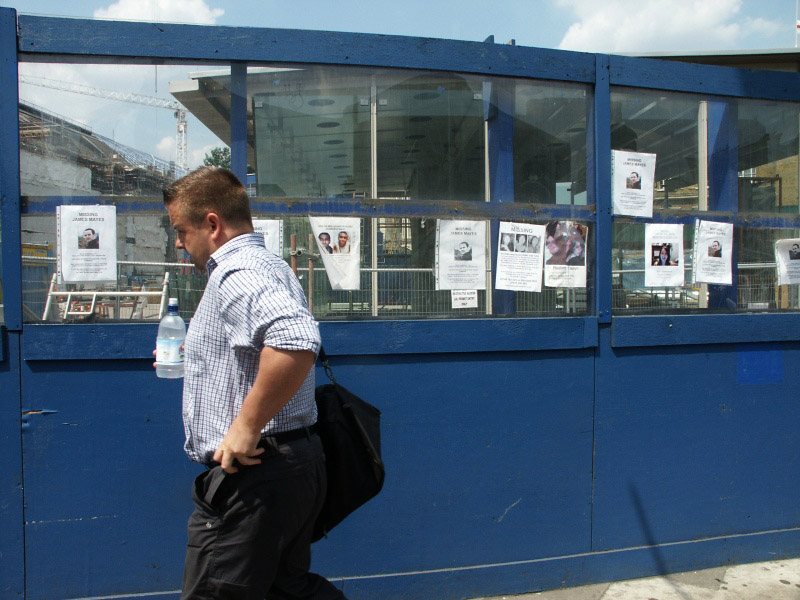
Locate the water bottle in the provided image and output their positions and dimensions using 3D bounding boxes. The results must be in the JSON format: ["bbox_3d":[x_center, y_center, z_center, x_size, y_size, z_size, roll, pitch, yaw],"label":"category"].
[{"bbox_3d":[-0.578,0.096,1.640,0.076,0.207,0.076,1,1,-19],"label":"water bottle"}]

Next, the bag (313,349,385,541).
[{"bbox_3d":[-0.165,0.425,1.730,0.180,0.360,0.360,0,1,-2],"label":"bag"}]

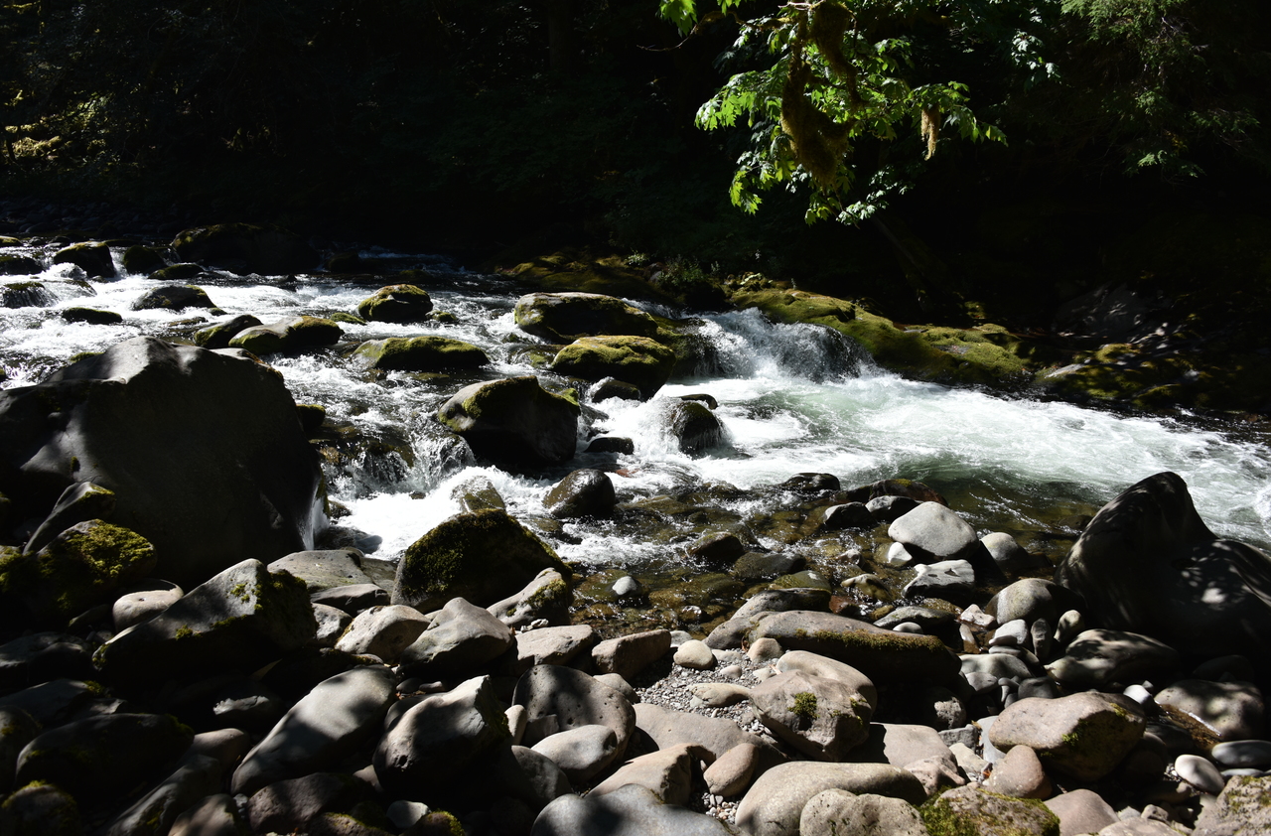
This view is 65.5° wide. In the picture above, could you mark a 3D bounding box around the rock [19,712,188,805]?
[{"bbox_3d":[-1.577,1.032,2.955,0.470,0.226,0.258,-6,15,-24],"label":"rock"}]

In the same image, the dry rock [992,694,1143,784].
[{"bbox_3d":[1.411,1.059,3.254,0.477,0.258,0.324,2,14,10],"label":"dry rock"}]

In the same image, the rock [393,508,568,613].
[{"bbox_3d":[-0.775,0.733,5.005,0.868,0.496,0.608,-2,14,-8],"label":"rock"}]

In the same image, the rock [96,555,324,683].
[{"bbox_3d":[-1.676,0.809,3.902,0.807,0.448,0.500,-5,15,-21],"label":"rock"}]

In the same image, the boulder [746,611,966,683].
[{"bbox_3d":[0.872,0.951,4.054,0.883,0.253,0.318,4,14,17],"label":"boulder"}]

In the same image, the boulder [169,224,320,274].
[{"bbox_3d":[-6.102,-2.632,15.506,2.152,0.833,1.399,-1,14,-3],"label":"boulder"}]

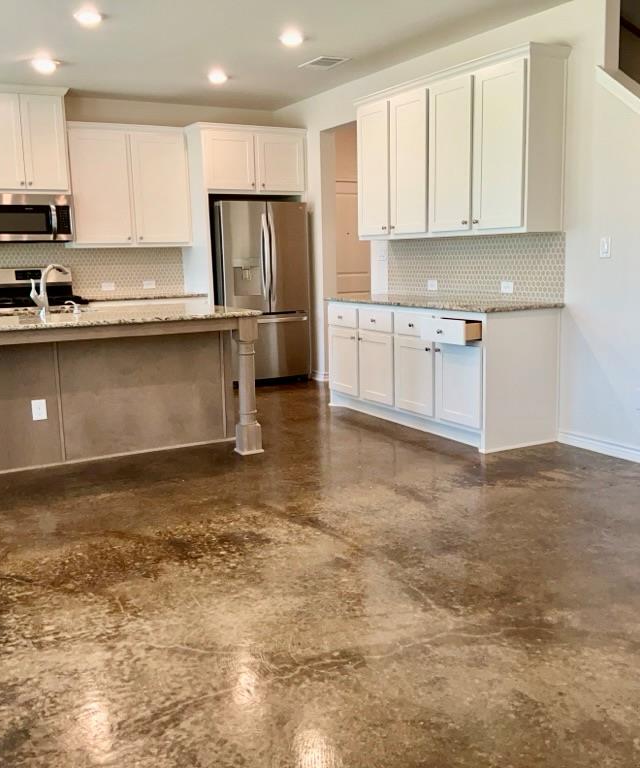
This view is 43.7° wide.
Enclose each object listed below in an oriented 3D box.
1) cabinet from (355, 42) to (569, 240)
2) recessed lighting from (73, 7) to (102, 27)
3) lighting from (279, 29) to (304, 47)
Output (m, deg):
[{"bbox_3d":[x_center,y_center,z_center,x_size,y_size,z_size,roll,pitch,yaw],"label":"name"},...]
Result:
[{"bbox_3d":[0.926,-1.630,5.798,0.348,1.111,2.020,-6,10,-29],"label":"cabinet"},{"bbox_3d":[-1.452,-2.302,5.010,0.180,0.030,0.180,-6,10,-29],"label":"recessed lighting"},{"bbox_3d":[-0.196,-2.422,5.598,0.180,0.030,0.180,-6,10,-29],"label":"lighting"}]

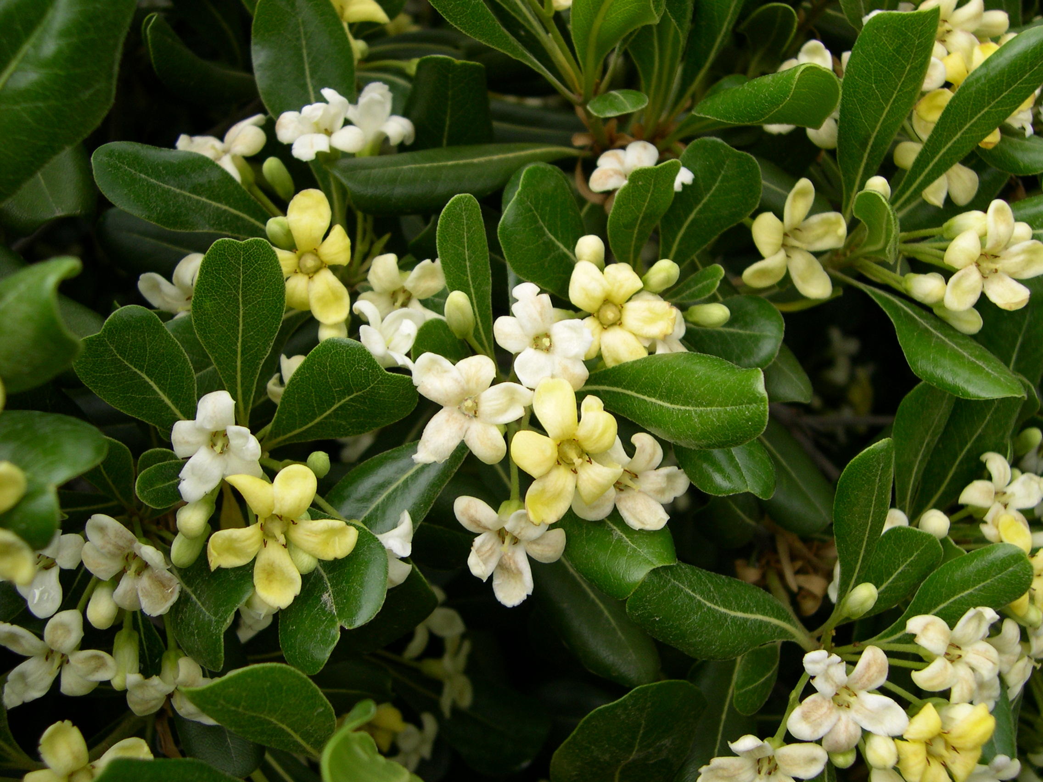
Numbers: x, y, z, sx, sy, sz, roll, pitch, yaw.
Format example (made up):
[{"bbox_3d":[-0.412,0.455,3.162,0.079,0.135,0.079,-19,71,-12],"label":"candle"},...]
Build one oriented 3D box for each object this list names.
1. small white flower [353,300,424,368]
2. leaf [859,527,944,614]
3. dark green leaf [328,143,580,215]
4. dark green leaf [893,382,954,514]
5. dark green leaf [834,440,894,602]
[{"bbox_3d":[-0.034,-0.014,0.290,0.018,0.015,0.017,0,63,-10],"label":"small white flower"},{"bbox_3d":[0.093,0.046,0.285,0.032,0.008,0.018,-45,76,0],"label":"leaf"},{"bbox_3d":[-0.018,-0.058,0.312,0.072,0.012,0.021,-4,51,-15],"label":"dark green leaf"},{"bbox_3d":[0.111,0.015,0.315,0.019,0.038,0.009,11,7,20],"label":"dark green leaf"},{"bbox_3d":[0.082,0.032,0.276,0.016,0.042,0.008,20,9,14],"label":"dark green leaf"}]

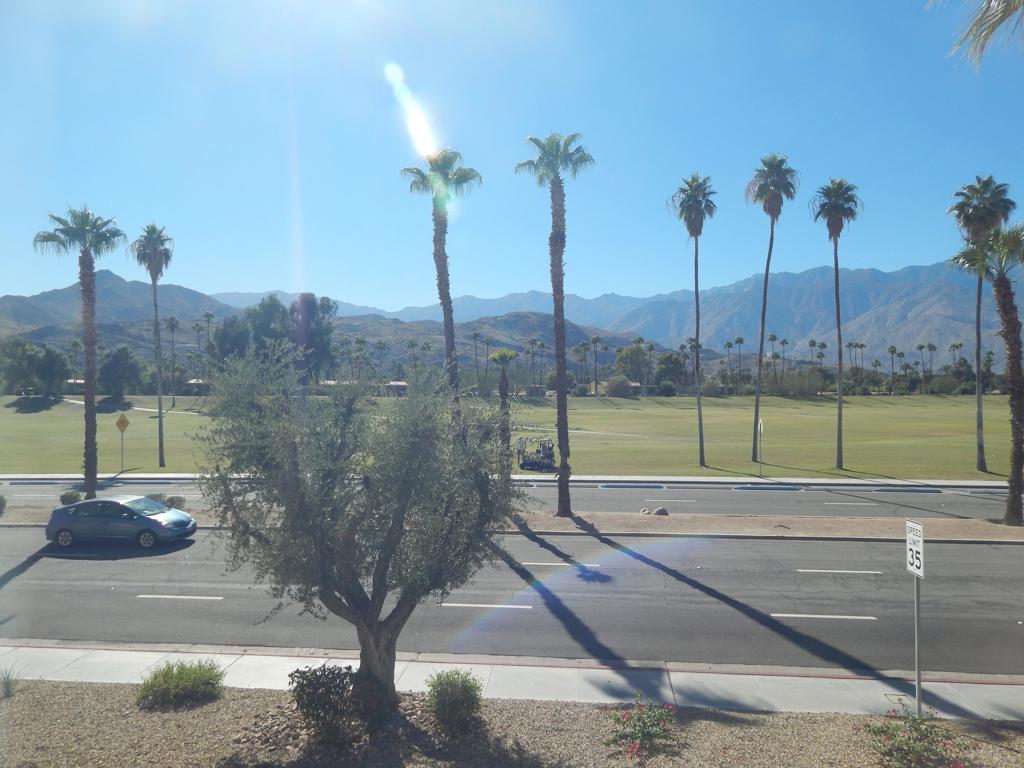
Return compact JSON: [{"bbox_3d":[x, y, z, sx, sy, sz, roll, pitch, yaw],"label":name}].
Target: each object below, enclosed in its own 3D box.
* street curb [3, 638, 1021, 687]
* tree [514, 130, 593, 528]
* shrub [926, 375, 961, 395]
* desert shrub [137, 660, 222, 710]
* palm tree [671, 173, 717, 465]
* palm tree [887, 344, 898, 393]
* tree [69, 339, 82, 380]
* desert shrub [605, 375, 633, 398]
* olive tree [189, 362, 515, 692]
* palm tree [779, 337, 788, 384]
[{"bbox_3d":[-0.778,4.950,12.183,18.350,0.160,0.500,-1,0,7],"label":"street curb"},{"bbox_3d":[1.598,-2.186,25.000,2.850,14.050,2.850,0,0,6],"label":"tree"},{"bbox_3d":[109.080,0.126,172.000,8.500,5.100,7.000,0,0,6],"label":"shrub"},{"bbox_3d":[-5.231,4.601,10.720,1.320,0.520,1.000,0,0,6],"label":"desert shrub"},{"bbox_3d":[10.325,-3.631,38.600,2.550,16.620,2.500,0,0,0],"label":"palm tree"},{"bbox_3d":[124.708,-4.752,223.000,3.200,16.400,3.200,-1,0,0],"label":"palm tree"},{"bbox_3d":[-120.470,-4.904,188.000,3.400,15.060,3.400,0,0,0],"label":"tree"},{"bbox_3d":[26.296,0.617,168.000,6.800,5.600,6.200,0,0,6],"label":"desert shrub"},{"bbox_3d":[-2.210,2.150,9.900,4.400,5.200,4.200,0,0,0],"label":"olive tree"},{"bbox_3d":[89.782,-5.952,225.000,3.000,18.000,3.000,-1,0,0],"label":"palm tree"}]

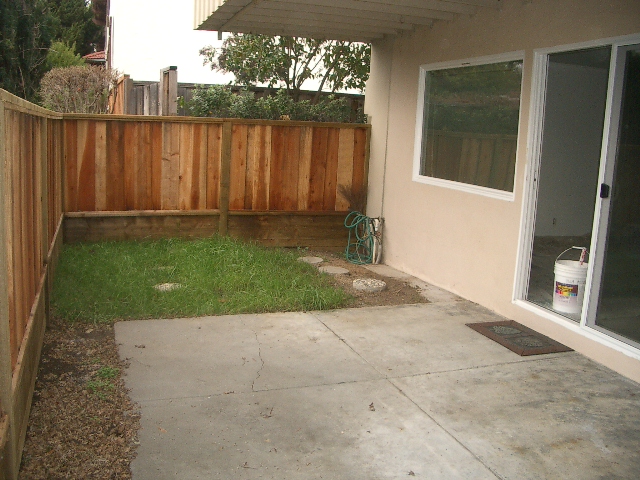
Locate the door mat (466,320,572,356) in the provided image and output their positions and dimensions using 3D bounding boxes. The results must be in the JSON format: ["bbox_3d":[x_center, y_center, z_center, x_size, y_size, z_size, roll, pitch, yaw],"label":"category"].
[{"bbox_3d":[1.520,0.739,4.981,0.462,0.016,0.758,-2,11,-20],"label":"door mat"}]

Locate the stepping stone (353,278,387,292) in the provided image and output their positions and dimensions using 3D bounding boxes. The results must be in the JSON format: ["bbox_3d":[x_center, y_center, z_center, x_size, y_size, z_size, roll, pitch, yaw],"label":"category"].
[{"bbox_3d":[0.488,0.447,6.310,0.325,0.060,0.325,2,10,0],"label":"stepping stone"}]

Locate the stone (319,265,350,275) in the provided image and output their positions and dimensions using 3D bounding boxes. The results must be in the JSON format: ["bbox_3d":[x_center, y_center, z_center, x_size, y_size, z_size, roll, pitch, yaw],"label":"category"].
[{"bbox_3d":[0.157,0.330,7.067,0.330,0.045,0.330,2,10,0],"label":"stone"}]

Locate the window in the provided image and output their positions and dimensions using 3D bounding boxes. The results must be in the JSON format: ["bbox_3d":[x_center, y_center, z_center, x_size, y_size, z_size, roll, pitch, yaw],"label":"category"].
[{"bbox_3d":[1.348,-1.070,6.057,0.080,1.209,1.756,-2,11,-20],"label":"window"}]

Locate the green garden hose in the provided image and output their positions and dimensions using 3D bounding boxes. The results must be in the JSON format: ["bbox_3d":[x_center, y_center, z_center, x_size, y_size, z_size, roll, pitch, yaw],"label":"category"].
[{"bbox_3d":[0.481,-0.030,7.534,0.408,0.597,0.330,-2,11,-20],"label":"green garden hose"}]

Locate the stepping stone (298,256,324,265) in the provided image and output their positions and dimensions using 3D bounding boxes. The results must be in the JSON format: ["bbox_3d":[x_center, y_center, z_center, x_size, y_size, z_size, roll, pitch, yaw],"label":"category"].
[{"bbox_3d":[-0.110,0.237,7.548,0.310,0.045,0.310,2,10,0],"label":"stepping stone"}]

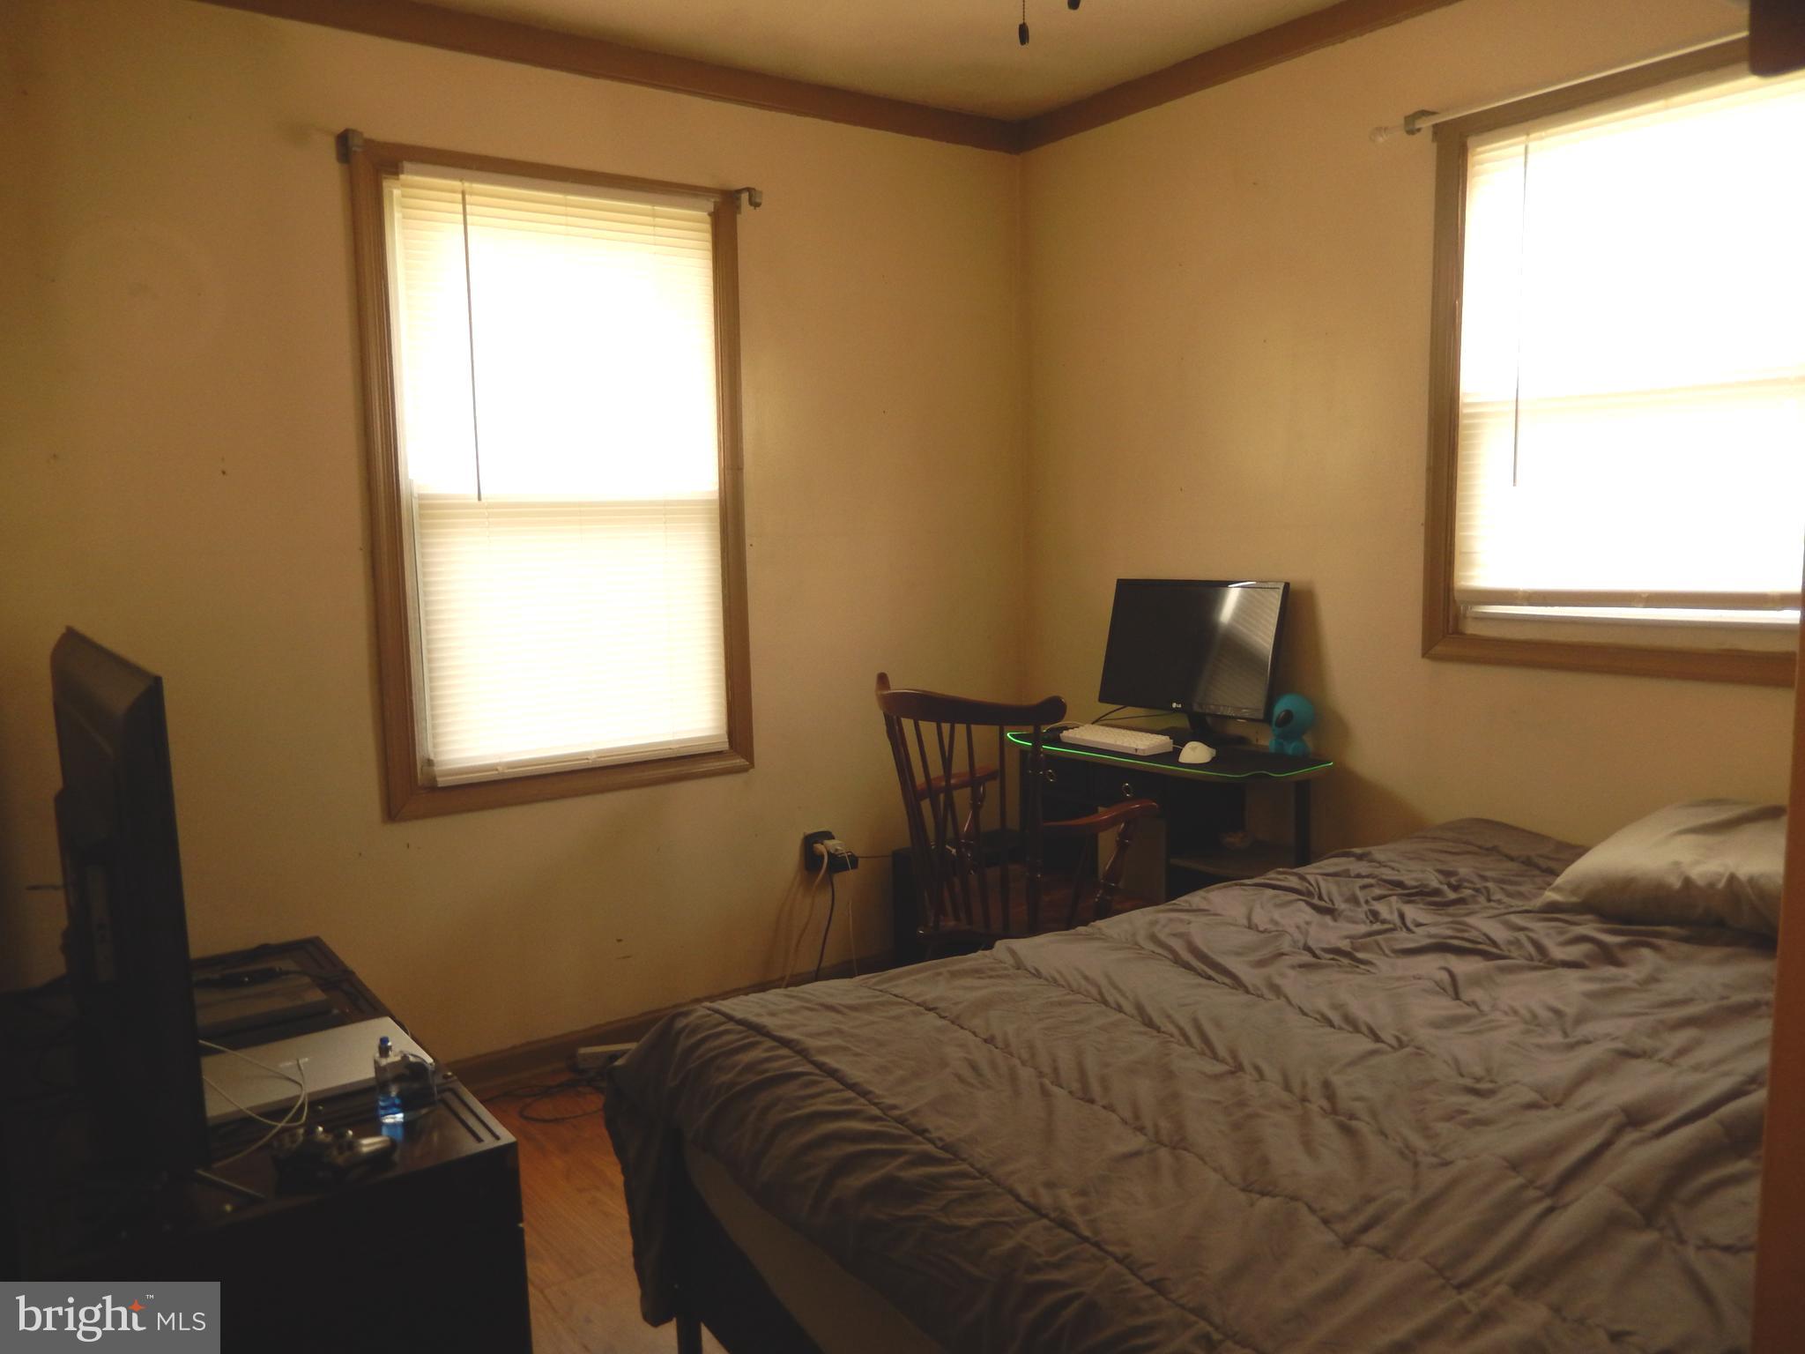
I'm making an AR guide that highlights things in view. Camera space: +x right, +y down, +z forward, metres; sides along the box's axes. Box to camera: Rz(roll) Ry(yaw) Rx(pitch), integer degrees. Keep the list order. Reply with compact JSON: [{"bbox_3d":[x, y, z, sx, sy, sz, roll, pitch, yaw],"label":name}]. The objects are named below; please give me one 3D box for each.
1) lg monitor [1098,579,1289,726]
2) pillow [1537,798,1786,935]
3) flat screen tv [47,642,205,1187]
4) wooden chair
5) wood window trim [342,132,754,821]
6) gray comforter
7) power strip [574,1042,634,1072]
[{"bbox_3d":[0.701,-0.064,3.184,0.120,0.335,0.530,-6,9,-36],"label":"lg monitor"},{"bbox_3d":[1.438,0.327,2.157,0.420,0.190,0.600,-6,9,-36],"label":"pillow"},{"bbox_3d":[-1.073,0.242,1.732,0.080,0.555,0.900,-7,9,-38],"label":"flat screen tv"},{"bbox_3d":[0.315,0.489,2.845,0.540,0.974,0.570,-6,9,-36],"label":"wooden chair"},{"bbox_3d":[-0.767,-0.431,3.034,0.910,1.430,0.060,-6,9,-36],"label":"wood window trim"},{"bbox_3d":[0.753,0.653,1.802,1.960,0.450,1.460,-6,9,-36],"label":"gray comforter"},{"bbox_3d":[-0.638,0.931,3.186,0.300,0.047,0.050,-3,8,-14],"label":"power strip"}]

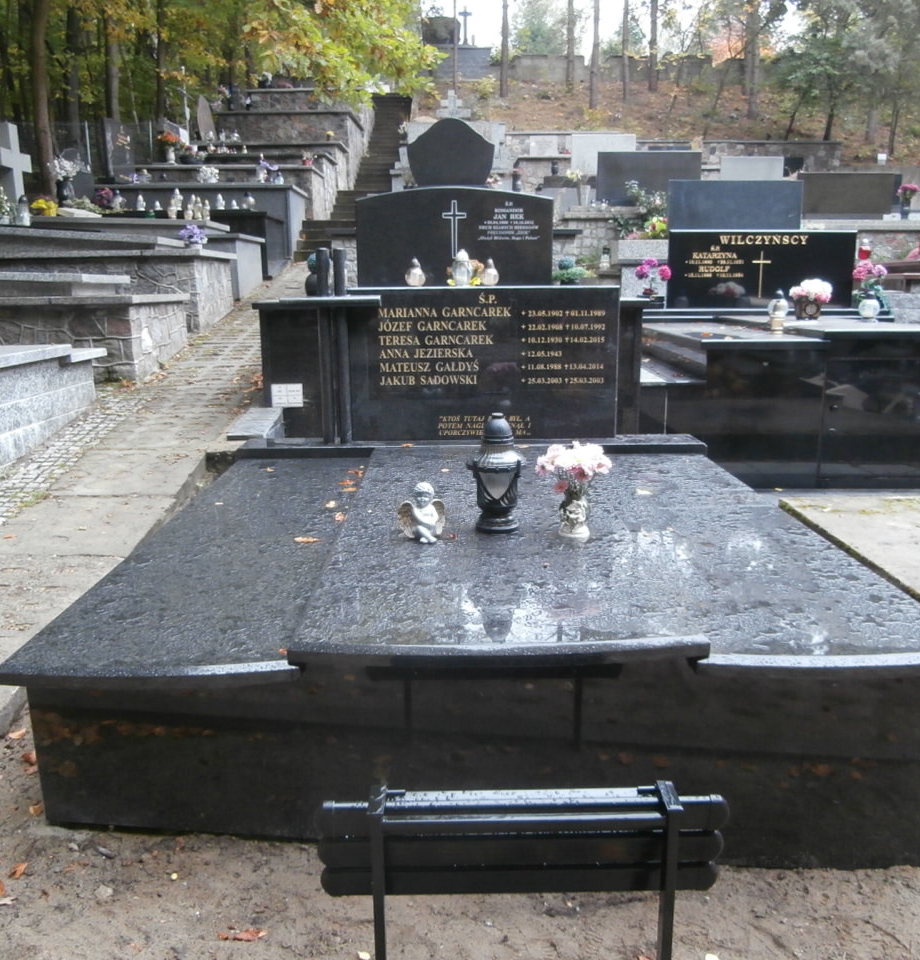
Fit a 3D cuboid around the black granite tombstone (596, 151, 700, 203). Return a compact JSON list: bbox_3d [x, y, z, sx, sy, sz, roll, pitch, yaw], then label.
[{"bbox_3d":[2.091,-3.367,9.845,1.150,0.560,0.100,-1,13,-1],"label":"black granite tombstone"}]

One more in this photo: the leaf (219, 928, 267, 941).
[{"bbox_3d":[-0.479,1.007,1.965,0.105,0.020,0.050,-1,13,-1],"label":"leaf"}]

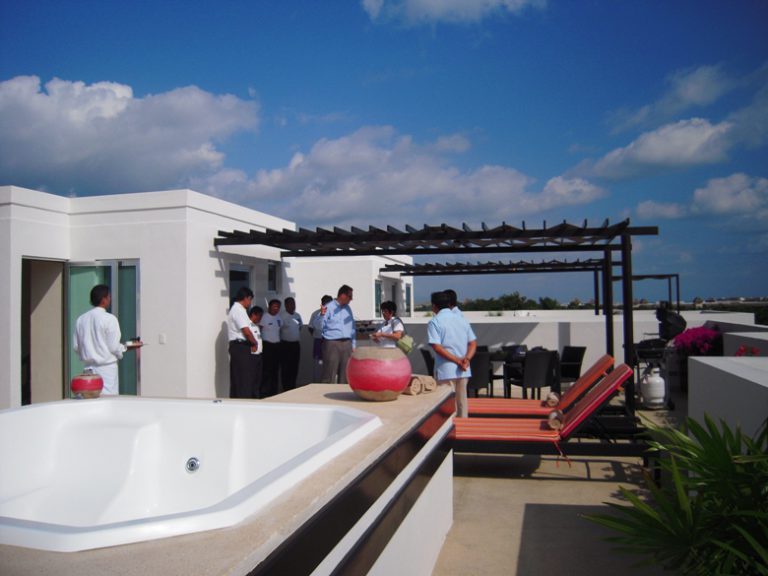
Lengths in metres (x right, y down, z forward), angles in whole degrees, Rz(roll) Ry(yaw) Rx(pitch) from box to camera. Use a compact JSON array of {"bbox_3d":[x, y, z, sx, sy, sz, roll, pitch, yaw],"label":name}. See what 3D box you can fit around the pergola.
[{"bbox_3d":[0.818,0.480,9.398,5.880,2.570,2.700,-1,-2,15],"label":"pergola"}]

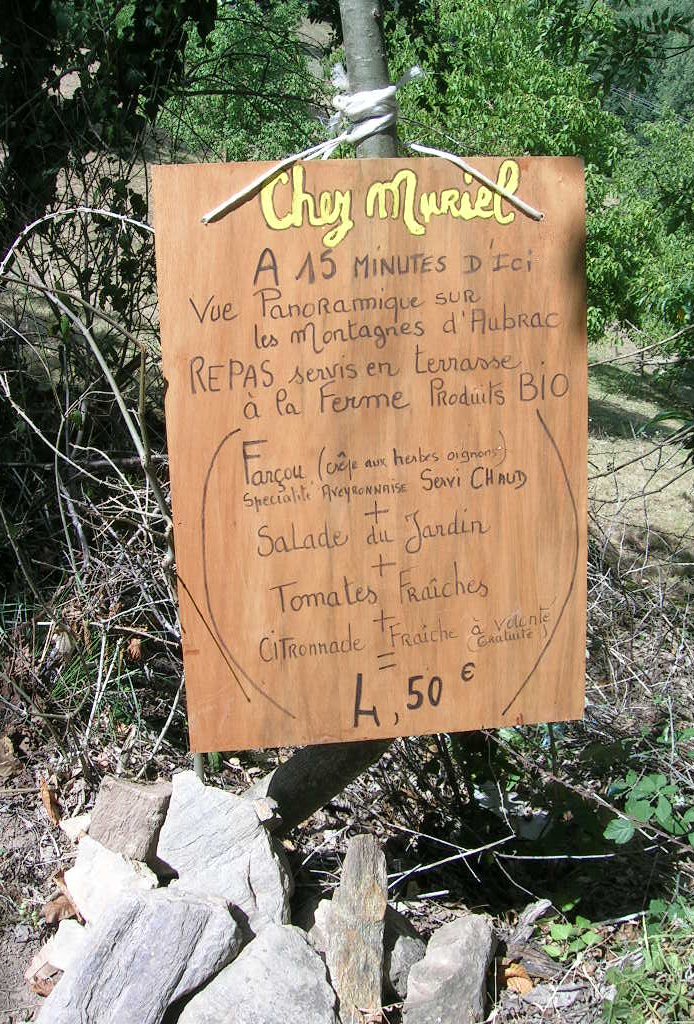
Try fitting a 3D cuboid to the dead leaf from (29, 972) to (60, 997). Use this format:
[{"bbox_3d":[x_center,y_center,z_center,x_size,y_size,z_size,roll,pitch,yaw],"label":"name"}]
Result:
[{"bbox_3d":[-0.400,0.625,1.370,0.042,0.021,0.033,-1,13,0],"label":"dead leaf"}]

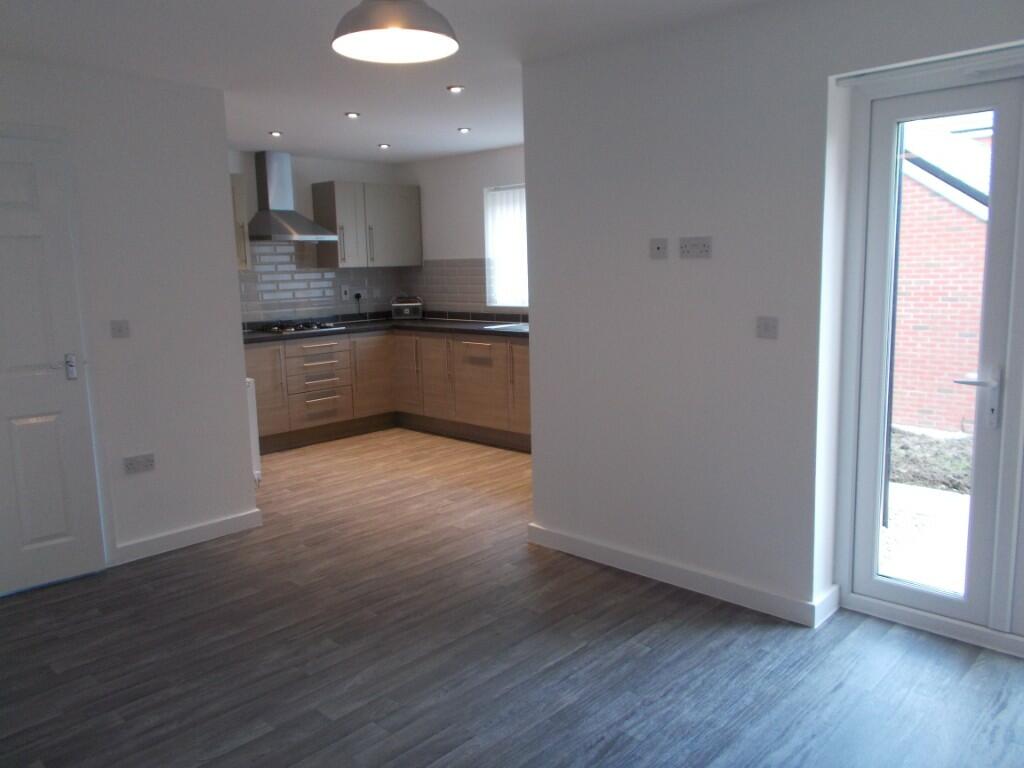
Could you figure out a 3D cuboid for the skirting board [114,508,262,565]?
[{"bbox_3d":[-1.692,0.799,4.066,0.018,0.089,0.780,7,12,42],"label":"skirting board"}]

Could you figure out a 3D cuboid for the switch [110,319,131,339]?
[{"bbox_3d":[-1.887,-0.264,3.712,0.010,0.087,0.087,7,12,42],"label":"switch"}]

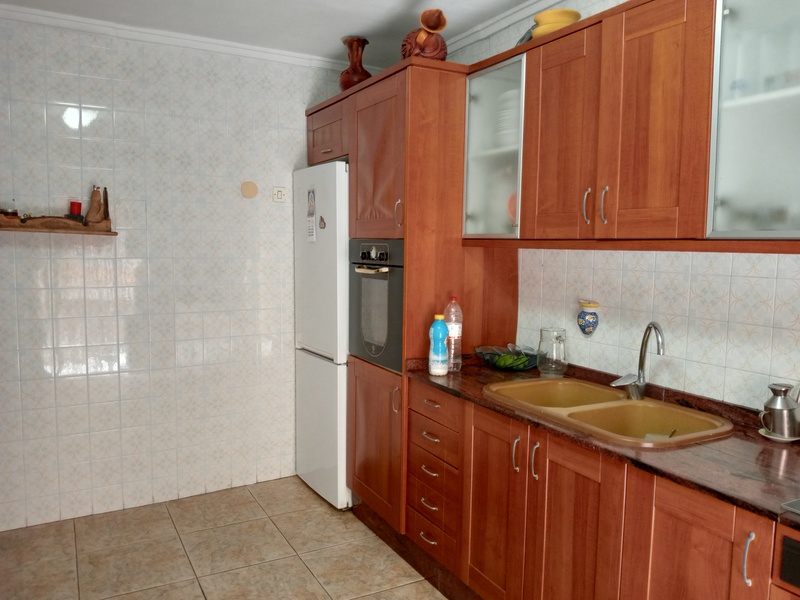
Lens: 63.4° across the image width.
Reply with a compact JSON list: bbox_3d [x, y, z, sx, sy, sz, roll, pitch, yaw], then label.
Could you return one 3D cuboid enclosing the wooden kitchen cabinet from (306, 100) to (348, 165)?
[{"bbox_3d":[-0.135,-0.905,3.652,0.590,0.290,0.590,-2,6,-29],"label":"wooden kitchen cabinet"}]

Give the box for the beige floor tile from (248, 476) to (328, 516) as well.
[{"bbox_3d":[-0.604,1.132,3.752,0.456,0.010,0.456,-2,6,-29],"label":"beige floor tile"}]

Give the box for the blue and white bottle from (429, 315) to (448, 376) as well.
[{"bbox_3d":[0.167,0.184,2.694,0.081,0.248,0.081,1,5,0],"label":"blue and white bottle"}]

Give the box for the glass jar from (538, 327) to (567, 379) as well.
[{"bbox_3d":[0.632,0.219,2.665,0.127,0.194,0.127,1,5,0],"label":"glass jar"}]

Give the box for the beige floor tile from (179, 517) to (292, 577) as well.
[{"bbox_3d":[-0.794,1.199,3.157,0.463,0.010,0.463,-2,6,-28],"label":"beige floor tile"}]

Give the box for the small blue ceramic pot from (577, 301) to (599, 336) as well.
[{"bbox_3d":[0.747,0.073,2.571,0.065,0.136,0.098,-2,6,-28],"label":"small blue ceramic pot"}]

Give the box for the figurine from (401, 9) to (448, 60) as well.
[{"bbox_3d":[0.116,-1.158,2.858,0.205,0.250,0.180,1,5,2],"label":"figurine"}]

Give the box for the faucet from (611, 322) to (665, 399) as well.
[{"bbox_3d":[0.834,0.221,2.263,0.135,0.295,0.220,1,5,6],"label":"faucet"}]

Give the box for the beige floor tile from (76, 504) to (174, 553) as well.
[{"bbox_3d":[-1.405,1.161,3.309,0.456,0.010,0.456,-2,6,-29],"label":"beige floor tile"}]

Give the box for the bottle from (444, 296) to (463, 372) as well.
[{"bbox_3d":[0.233,0.143,2.771,0.080,0.317,0.080,1,5,0],"label":"bottle"}]

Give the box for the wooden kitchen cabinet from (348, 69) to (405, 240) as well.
[{"bbox_3d":[0.131,-0.639,3.092,0.560,0.697,0.597,-2,6,-28],"label":"wooden kitchen cabinet"}]

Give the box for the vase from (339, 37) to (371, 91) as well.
[{"bbox_3d":[-0.228,-1.194,3.357,0.170,0.315,0.170,1,5,0],"label":"vase"}]

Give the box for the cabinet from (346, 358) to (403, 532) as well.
[{"bbox_3d":[0.119,0.648,3.215,0.560,0.710,0.597,-2,6,-28],"label":"cabinet"}]

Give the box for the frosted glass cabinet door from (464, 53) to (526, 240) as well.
[{"bbox_3d":[0.382,-0.598,2.643,0.020,0.691,0.393,-3,6,-28],"label":"frosted glass cabinet door"}]

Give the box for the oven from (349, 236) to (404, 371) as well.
[{"bbox_3d":[0.109,0.001,3.204,0.540,0.595,0.580,-2,6,-29],"label":"oven"}]

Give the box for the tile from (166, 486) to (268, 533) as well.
[{"bbox_3d":[-1.005,1.147,3.531,0.456,0.010,0.456,-2,6,-29],"label":"tile"}]

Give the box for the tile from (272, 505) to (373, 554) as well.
[{"bbox_3d":[-0.386,1.181,3.375,0.463,0.010,0.463,-2,6,-28],"label":"tile"}]

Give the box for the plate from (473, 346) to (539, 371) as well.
[{"bbox_3d":[0.489,0.271,2.875,0.300,0.080,0.265,2,5,11],"label":"plate"}]

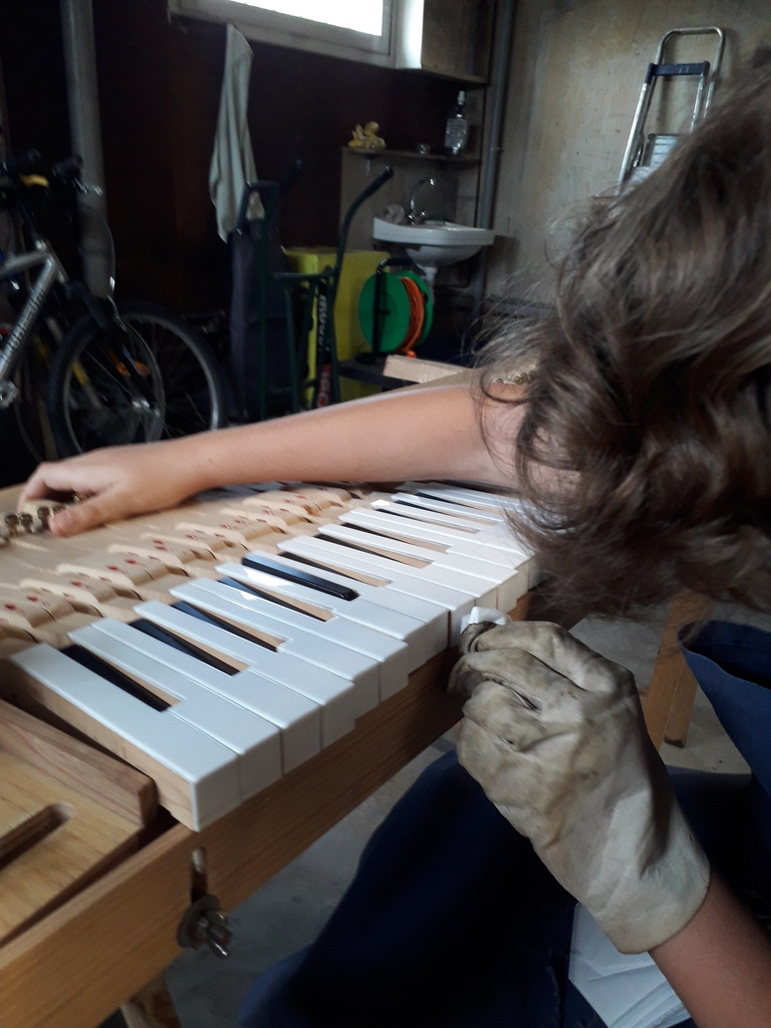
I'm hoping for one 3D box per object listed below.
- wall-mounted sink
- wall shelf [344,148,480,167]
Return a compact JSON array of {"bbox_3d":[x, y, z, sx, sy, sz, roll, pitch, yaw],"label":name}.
[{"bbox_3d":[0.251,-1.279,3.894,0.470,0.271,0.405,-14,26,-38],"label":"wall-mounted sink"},{"bbox_3d":[0.139,-1.685,3.791,0.727,0.030,0.170,-14,26,-38],"label":"wall shelf"}]

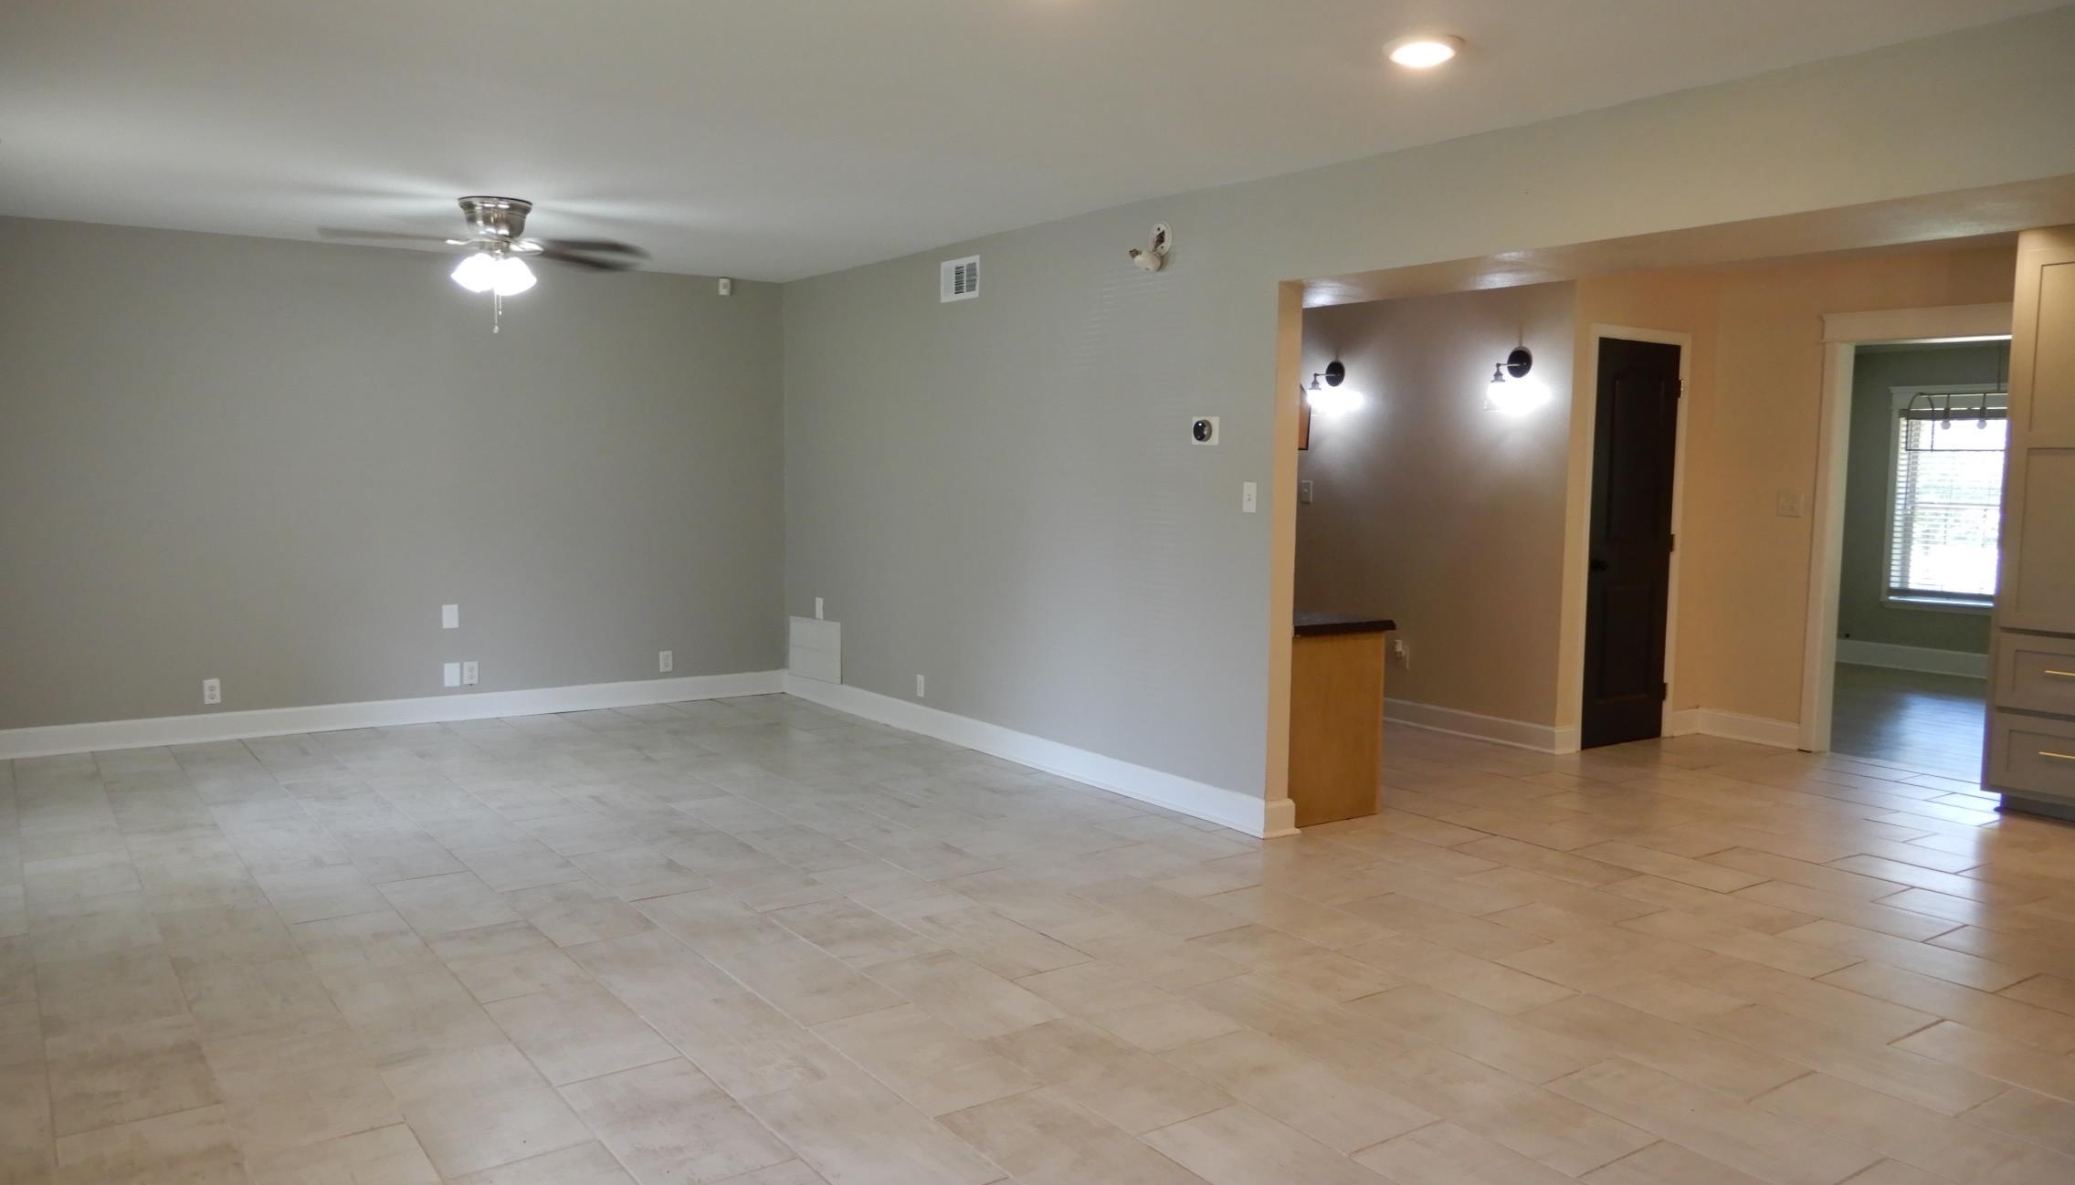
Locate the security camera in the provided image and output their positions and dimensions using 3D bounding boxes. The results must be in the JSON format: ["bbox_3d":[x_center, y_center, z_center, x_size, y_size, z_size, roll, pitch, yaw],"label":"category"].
[{"bbox_3d":[0.436,-1.371,5.700,0.160,0.200,0.140,-3,6,-36],"label":"security camera"}]

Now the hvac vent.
[{"bbox_3d":[-0.382,-1.513,6.958,0.020,0.200,0.347,-3,6,-36],"label":"hvac vent"}]

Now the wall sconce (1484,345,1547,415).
[{"bbox_3d":[2.314,-1.063,7.129,0.285,0.320,0.150,-3,6,-36],"label":"wall sconce"}]

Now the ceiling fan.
[{"bbox_3d":[-2.235,-1.414,5.940,1.320,0.390,1.320,-3,6,-36],"label":"ceiling fan"}]

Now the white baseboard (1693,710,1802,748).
[{"bbox_3d":[3.727,0.712,7.527,0.020,0.140,0.525,-3,6,-36],"label":"white baseboard"}]

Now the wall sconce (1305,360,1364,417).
[{"bbox_3d":[1.621,-1.170,8.208,0.270,0.315,0.150,-3,6,-36],"label":"wall sconce"}]

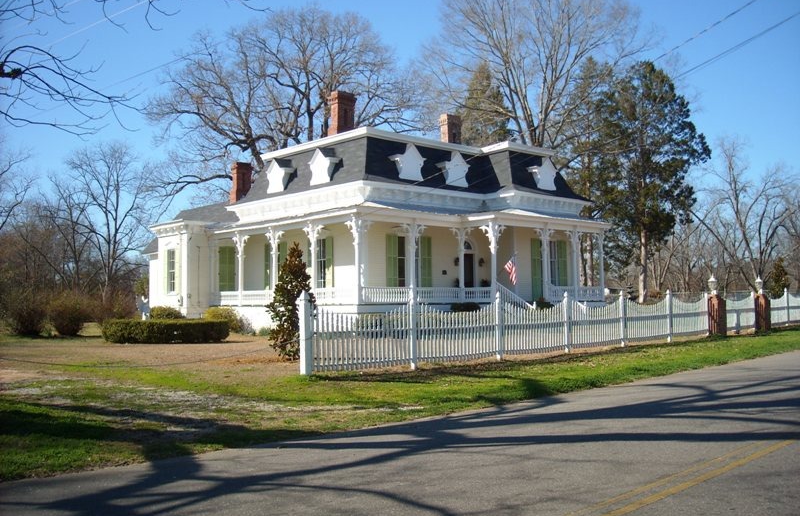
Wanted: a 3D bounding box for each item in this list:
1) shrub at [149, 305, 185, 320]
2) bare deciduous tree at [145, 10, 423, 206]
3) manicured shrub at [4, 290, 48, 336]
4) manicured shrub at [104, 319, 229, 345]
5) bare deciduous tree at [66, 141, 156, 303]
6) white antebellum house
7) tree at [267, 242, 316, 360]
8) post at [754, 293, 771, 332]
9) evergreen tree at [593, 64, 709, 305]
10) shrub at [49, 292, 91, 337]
[{"bbox_3d":[-9.959,2.495,34.500,1.550,0.980,1.400,3,-5,-42],"label":"shrub"},{"bbox_3d":[-7.996,-6.611,56.000,19.000,22.000,18.000,0,-4,0],"label":"bare deciduous tree"},{"bbox_3d":[-12.929,1.921,28.000,1.550,1.580,1.500,0,-4,0],"label":"manicured shrub"},{"bbox_3d":[-6.378,1.994,22.350,2.200,0.620,3.500,3,-5,-42],"label":"manicured shrub"},{"bbox_3d":[-24.253,-2.564,68.000,7.600,14.800,7.400,0,-4,0],"label":"bare deciduous tree"},{"bbox_3d":[-1.659,-1.985,40.373,16.600,10.700,17.400,3,-5,-42],"label":"white antebellum house"},{"bbox_3d":[-1.891,0.758,14.100,0.880,2.060,0.860,0,-4,0],"label":"tree"},{"bbox_3d":[11.024,1.673,24.600,0.410,1.220,0.410,-4,-5,42],"label":"post"},{"bbox_3d":[17.411,-5.296,56.000,8.000,16.700,7.800,0,-4,0],"label":"evergreen tree"},{"bbox_3d":[-11.406,1.938,28.000,1.550,1.500,1.500,0,-4,0],"label":"shrub"}]

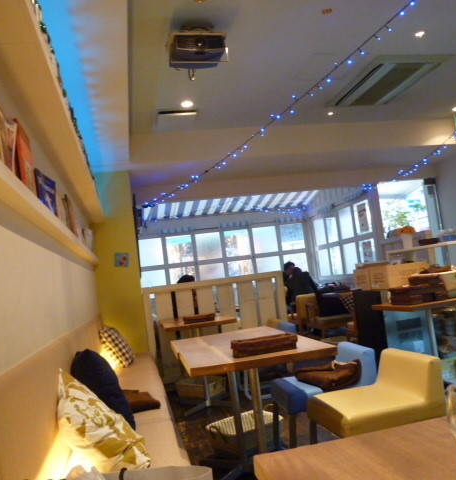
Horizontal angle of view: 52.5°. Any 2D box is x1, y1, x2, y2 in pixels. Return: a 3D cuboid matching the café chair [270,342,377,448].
[{"bbox_3d":[0.517,0.895,2.490,0.460,0.600,0.420,-6,-5,-12],"label":"café chair"}]

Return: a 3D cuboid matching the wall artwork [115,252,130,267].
[{"bbox_3d":[-0.988,0.190,4.335,0.127,0.125,0.015,-6,-5,-12],"label":"wall artwork"}]

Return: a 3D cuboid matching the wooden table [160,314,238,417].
[{"bbox_3d":[-0.209,1.040,3.846,0.580,0.710,0.520,-6,-5,-12],"label":"wooden table"}]

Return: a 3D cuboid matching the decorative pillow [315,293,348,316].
[{"bbox_3d":[1.469,0.922,6.559,0.430,0.340,0.130,-5,-19,-15],"label":"decorative pillow"}]

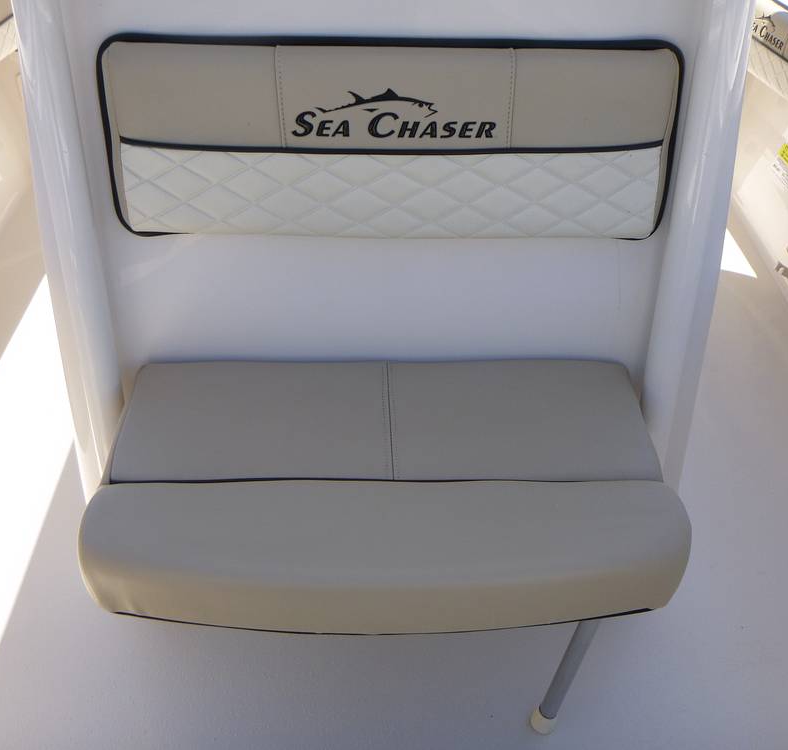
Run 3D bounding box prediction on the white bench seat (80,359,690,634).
[{"bbox_3d":[-0.013,0.164,1.289,0.800,0.130,0.441,0,38,0],"label":"white bench seat"}]

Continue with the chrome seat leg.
[{"bbox_3d":[0.256,0.428,1.308,0.040,0.310,0.040,6,37,-5],"label":"chrome seat leg"}]

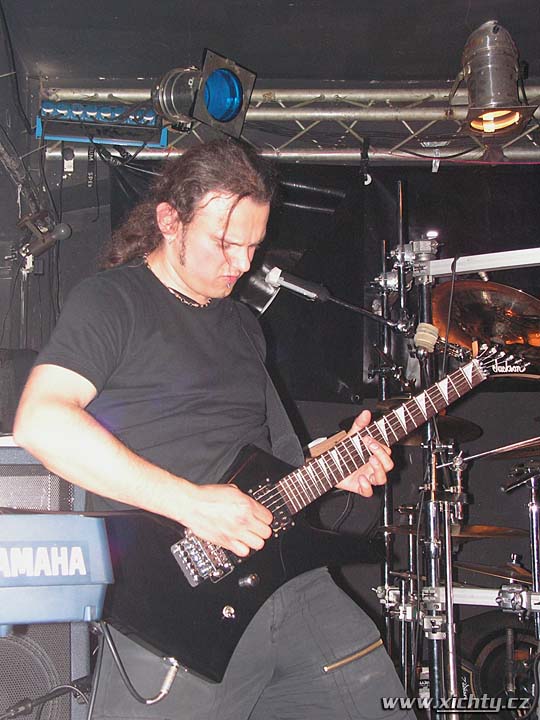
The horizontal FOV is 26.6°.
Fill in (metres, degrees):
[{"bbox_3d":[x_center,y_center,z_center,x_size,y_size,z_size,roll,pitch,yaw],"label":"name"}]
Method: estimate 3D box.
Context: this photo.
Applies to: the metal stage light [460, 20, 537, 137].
[{"bbox_3d":[0.853,-1.055,4.270,0.280,0.400,0.260,1,-15,9],"label":"metal stage light"}]

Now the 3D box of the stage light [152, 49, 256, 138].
[{"bbox_3d":[-0.302,-1.018,4.388,0.390,0.265,0.260,13,-1,44],"label":"stage light"}]

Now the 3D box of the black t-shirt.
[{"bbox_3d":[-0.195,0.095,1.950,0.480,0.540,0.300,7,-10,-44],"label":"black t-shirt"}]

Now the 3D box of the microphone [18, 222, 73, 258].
[{"bbox_3d":[-0.680,-0.365,3.550,0.165,0.052,0.052,-31,-14,9],"label":"microphone"}]

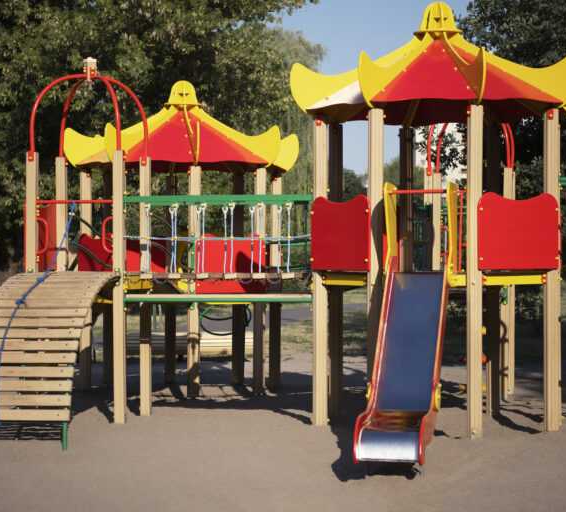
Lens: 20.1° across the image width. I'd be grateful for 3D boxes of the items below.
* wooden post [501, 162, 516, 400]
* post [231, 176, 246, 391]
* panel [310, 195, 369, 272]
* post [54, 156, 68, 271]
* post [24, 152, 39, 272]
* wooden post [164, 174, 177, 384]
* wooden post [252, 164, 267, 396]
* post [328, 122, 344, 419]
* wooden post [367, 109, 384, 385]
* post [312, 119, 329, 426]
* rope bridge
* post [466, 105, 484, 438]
[{"bbox_3d":[2.689,0.338,19.198,0.110,2.750,0.110,0,-1,12],"label":"wooden post"},{"bbox_3d":[-0.551,0.306,19.727,0.108,2.569,0.108,0,0,34],"label":"post"},{"bbox_3d":[0.548,-0.212,15.259,0.040,0.740,1.000,0,-1,-33],"label":"panel"},{"bbox_3d":[-2.213,0.296,15.972,0.108,2.563,0.108,0,0,11],"label":"post"},{"bbox_3d":[-2.375,0.293,15.120,0.108,2.563,0.108,0,0,11],"label":"post"},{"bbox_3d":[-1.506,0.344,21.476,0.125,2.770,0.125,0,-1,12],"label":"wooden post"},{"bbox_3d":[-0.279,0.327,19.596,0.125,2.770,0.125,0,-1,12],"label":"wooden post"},{"bbox_3d":[0.513,0.142,15.508,0.108,2.868,0.108,0,0,34],"label":"post"},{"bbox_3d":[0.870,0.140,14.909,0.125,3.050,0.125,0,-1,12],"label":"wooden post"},{"bbox_3d":[0.335,0.139,14.660,0.108,2.868,0.108,0,0,-11],"label":"post"},{"bbox_3d":[-0.535,-0.188,16.263,1.900,0.840,0.920,0,-1,9],"label":"rope bridge"},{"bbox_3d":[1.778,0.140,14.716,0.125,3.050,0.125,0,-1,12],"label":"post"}]

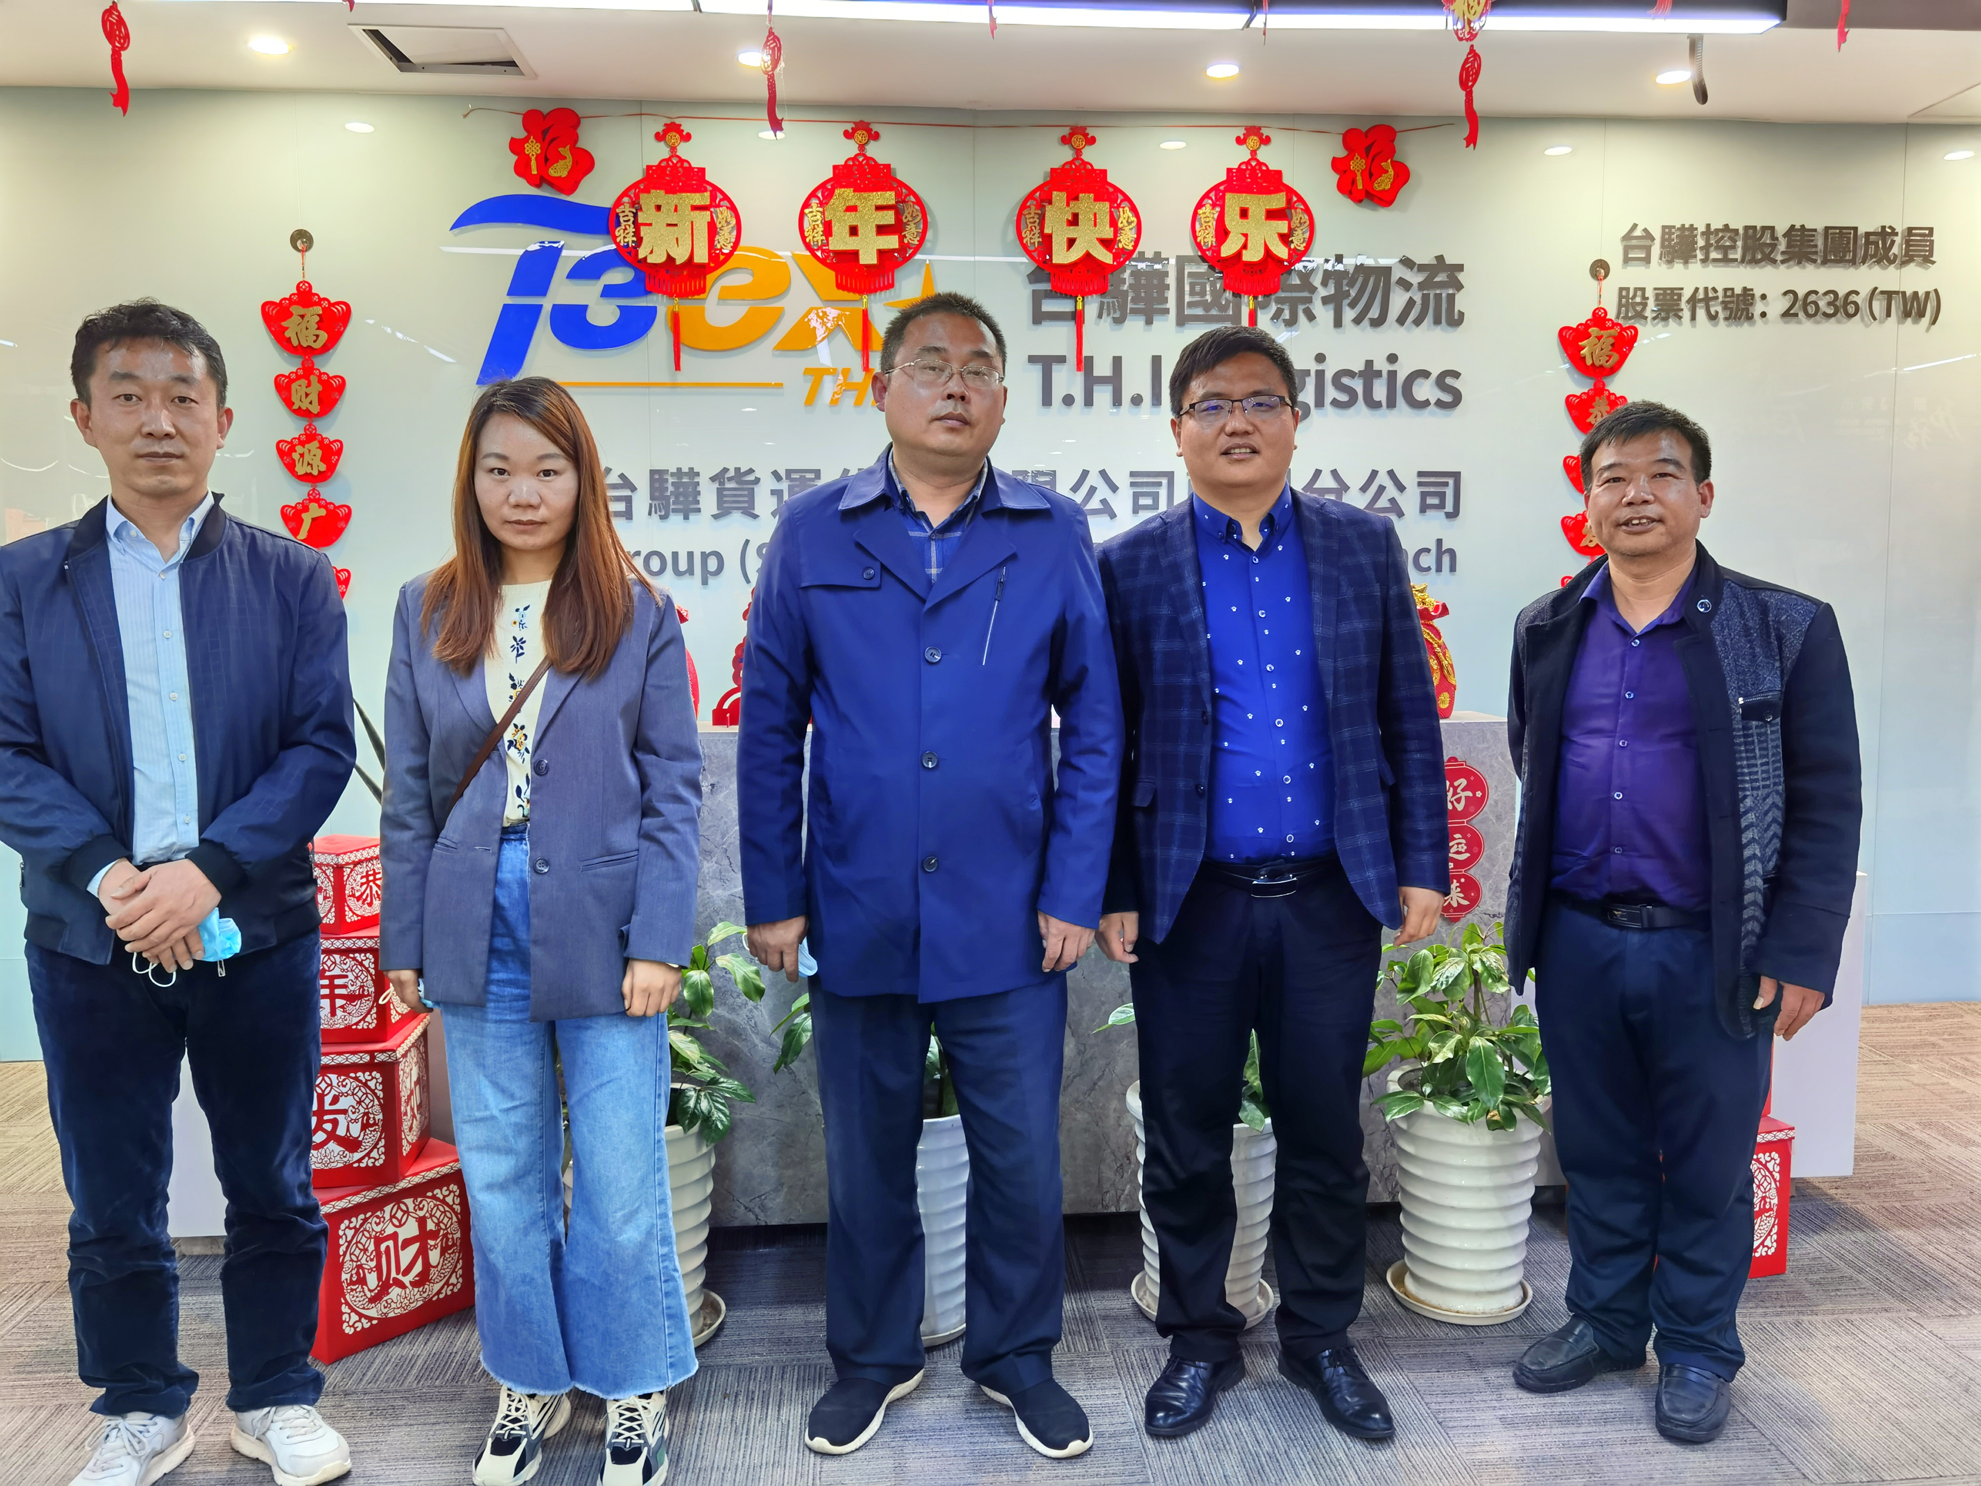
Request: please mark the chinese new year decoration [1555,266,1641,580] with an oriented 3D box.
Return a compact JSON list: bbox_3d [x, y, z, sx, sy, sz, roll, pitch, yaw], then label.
[{"bbox_3d":[1.842,-0.879,4.679,0.257,1.105,0.030,-1,5,-5],"label":"chinese new year decoration"}]

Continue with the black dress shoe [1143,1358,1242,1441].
[{"bbox_3d":[0.343,1.042,2.582,0.102,0.105,0.285,2,6,25],"label":"black dress shoe"}]

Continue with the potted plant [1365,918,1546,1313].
[{"bbox_3d":[0.895,0.694,2.943,0.390,0.720,0.370,-1,5,-5],"label":"potted plant"}]

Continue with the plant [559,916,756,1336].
[{"bbox_3d":[-0.640,0.701,2.856,0.400,0.745,0.380,-1,5,-5],"label":"plant"}]

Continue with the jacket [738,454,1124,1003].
[{"bbox_3d":[-0.098,-0.029,2.468,0.605,0.860,0.320,-1,5,-1],"label":"jacket"}]

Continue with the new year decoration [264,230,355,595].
[{"bbox_3d":[-1.930,-0.868,4.376,0.246,1.141,0.030,-1,5,-5],"label":"new year decoration"}]

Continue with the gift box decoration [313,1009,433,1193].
[{"bbox_3d":[-1.173,0.658,2.837,0.233,0.240,0.233,-1,5,-6],"label":"gift box decoration"}]

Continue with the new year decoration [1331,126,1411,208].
[{"bbox_3d":[1.116,-1.691,4.539,0.242,0.234,0.030,-1,5,-5],"label":"new year decoration"}]

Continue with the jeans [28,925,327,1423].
[{"bbox_3d":[-1.280,0.617,2.479,0.420,0.860,0.260,-2,6,-20],"label":"jeans"}]

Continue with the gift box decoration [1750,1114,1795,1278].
[{"bbox_3d":[1.387,0.891,3.126,0.295,0.292,0.295,-2,5,-16],"label":"gift box decoration"}]

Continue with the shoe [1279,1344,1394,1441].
[{"bbox_3d":[0.577,1.040,2.584,0.102,0.105,0.285,-2,5,-20],"label":"shoe"}]

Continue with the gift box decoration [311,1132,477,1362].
[{"bbox_3d":[-1.180,0.922,2.887,0.290,0.294,0.290,4,7,39],"label":"gift box decoration"}]

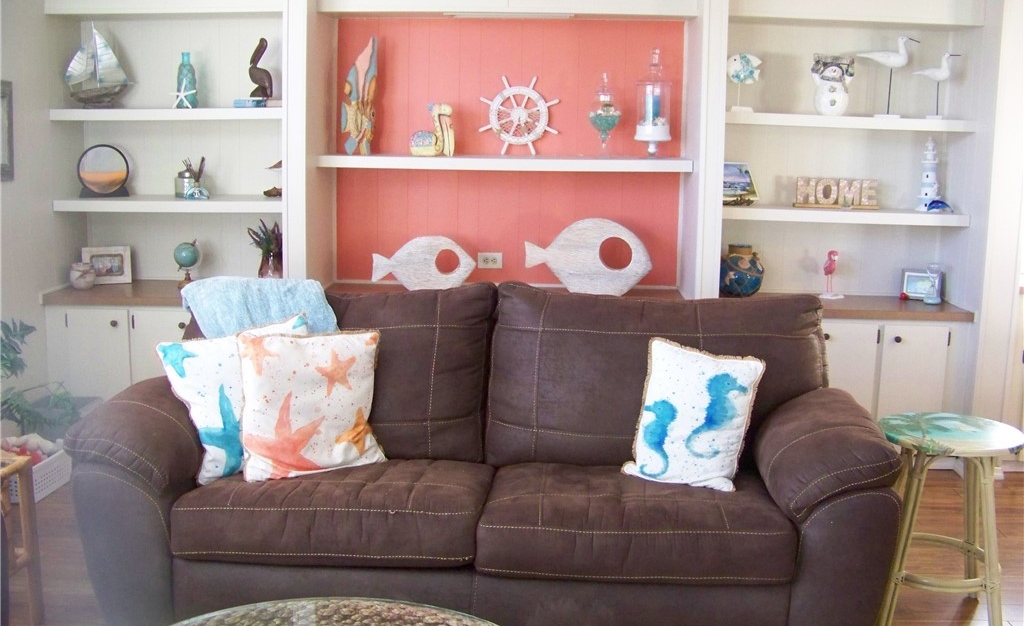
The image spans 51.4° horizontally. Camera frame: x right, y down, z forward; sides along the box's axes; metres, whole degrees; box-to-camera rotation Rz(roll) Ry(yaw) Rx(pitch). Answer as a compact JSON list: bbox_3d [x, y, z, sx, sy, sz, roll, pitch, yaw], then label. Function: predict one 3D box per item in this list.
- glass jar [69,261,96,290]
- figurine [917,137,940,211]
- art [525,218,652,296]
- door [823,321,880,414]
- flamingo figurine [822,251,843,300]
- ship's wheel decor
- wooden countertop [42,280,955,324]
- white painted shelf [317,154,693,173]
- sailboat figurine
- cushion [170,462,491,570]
[{"bbox_3d":[-1.954,-0.168,4.857,0.118,0.107,0.118,1,9,0],"label":"glass jar"},{"bbox_3d":[1.849,-0.613,4.703,0.112,0.320,0.112,1,9,2],"label":"figurine"},{"bbox_3d":[0.344,-0.250,4.757,0.568,0.342,0.040,3,10,9],"label":"art"},{"bbox_3d":[1.425,0.295,4.586,0.280,0.505,0.022,1,9,2],"label":"door"},{"bbox_3d":[1.442,-0.173,4.791,0.100,0.222,0.090,9,13,41],"label":"flamingo figurine"},{"bbox_3d":[0.031,-0.890,4.800,0.365,0.365,0.035,1,7,1],"label":"ship's wheel decor"},{"bbox_3d":[-0.035,-0.058,4.809,4.019,0.043,0.497,1,9,2],"label":"wooden countertop"},{"bbox_3d":[-0.029,-0.665,4.745,1.608,0.050,0.370,1,9,1],"label":"white painted shelf"},{"bbox_3d":[-1.807,-1.084,4.664,0.300,0.375,0.100,4,10,16],"label":"sailboat figurine"},{"bbox_3d":[-0.492,0.543,3.162,0.842,0.195,0.570,2,10,4],"label":"cushion"}]

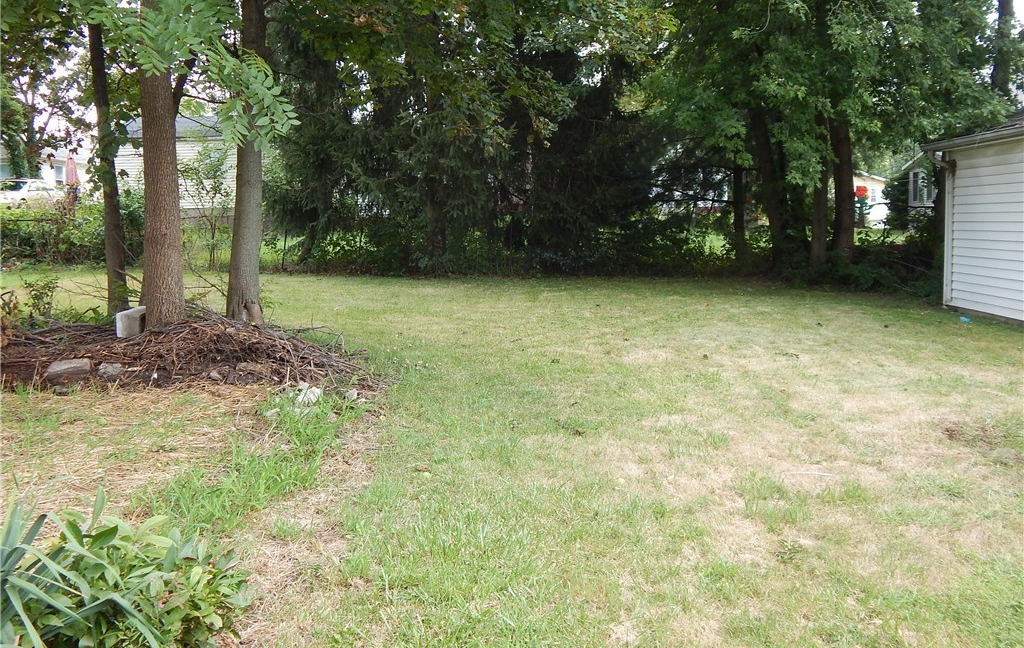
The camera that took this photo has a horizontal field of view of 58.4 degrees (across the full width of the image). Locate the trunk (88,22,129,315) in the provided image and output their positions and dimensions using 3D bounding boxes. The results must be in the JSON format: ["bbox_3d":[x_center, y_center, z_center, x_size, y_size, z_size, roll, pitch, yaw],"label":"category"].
[{"bbox_3d":[-4.255,-1.613,9.675,0.250,3.040,0.250,-3,7,-23],"label":"trunk"}]

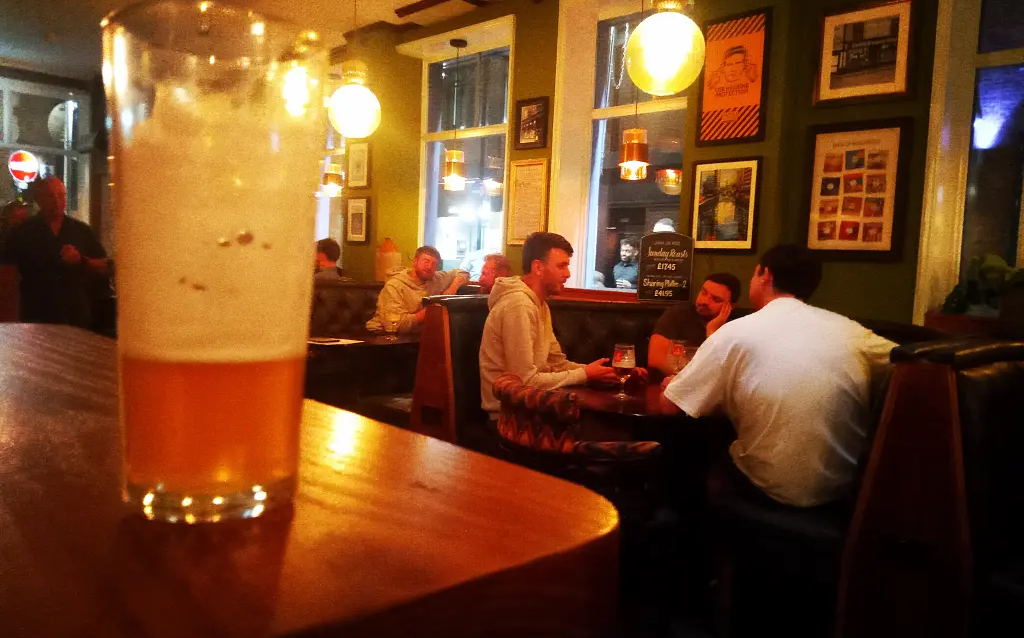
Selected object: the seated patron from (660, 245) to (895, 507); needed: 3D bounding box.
[{"bbox_3d":[0.830,0.409,2.830,0.700,1.270,0.760,2,3,-12],"label":"seated patron"}]

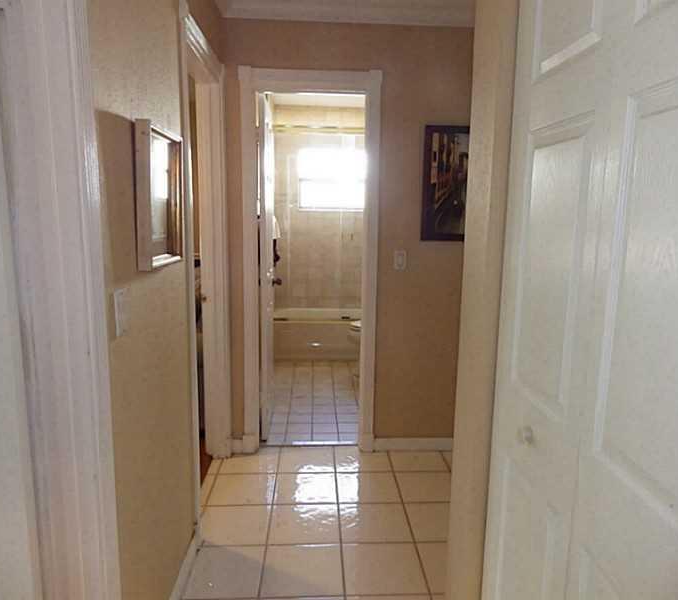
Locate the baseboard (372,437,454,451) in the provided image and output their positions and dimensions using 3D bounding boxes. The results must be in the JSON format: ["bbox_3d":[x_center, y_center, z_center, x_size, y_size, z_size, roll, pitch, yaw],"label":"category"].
[{"bbox_3d":[0.460,0.858,3.016,0.512,0.090,0.019,0,8,-3],"label":"baseboard"}]

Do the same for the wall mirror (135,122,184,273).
[{"bbox_3d":[-0.542,-0.314,1.560,0.045,0.400,0.340,0,9,-3],"label":"wall mirror"}]

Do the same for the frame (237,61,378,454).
[{"bbox_3d":[-0.164,-0.172,2.906,0.757,2.147,0.137,0,8,-3],"label":"frame"}]

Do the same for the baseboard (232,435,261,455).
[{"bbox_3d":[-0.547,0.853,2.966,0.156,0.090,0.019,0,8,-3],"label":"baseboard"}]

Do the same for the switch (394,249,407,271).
[{"bbox_3d":[0.345,-0.227,2.864,0.072,0.117,0.012,0,8,-3],"label":"switch"}]

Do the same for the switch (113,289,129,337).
[{"bbox_3d":[-0.551,0.027,1.304,0.012,0.122,0.090,0,8,-3],"label":"switch"}]

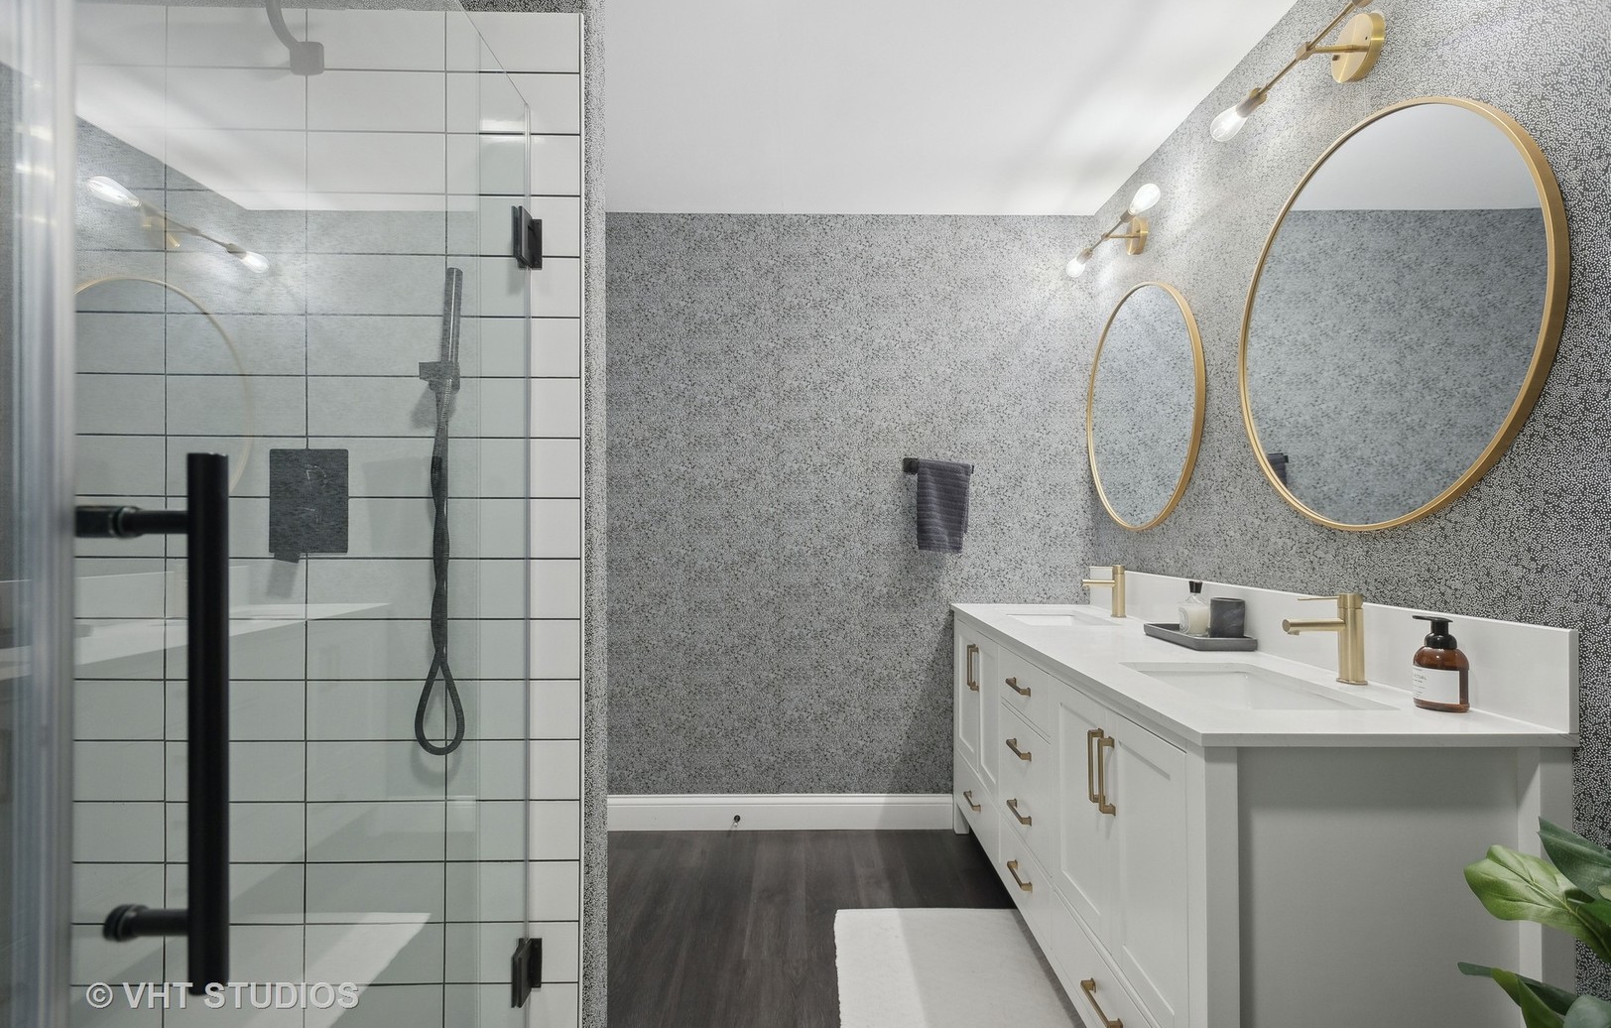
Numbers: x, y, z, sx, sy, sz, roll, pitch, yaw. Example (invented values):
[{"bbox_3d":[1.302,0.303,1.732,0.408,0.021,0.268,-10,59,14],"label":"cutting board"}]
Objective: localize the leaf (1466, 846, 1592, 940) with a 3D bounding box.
[{"bbox_3d":[0.889,0.465,0.930,0.130,0.115,0.090,-1,-1,44],"label":"leaf"}]

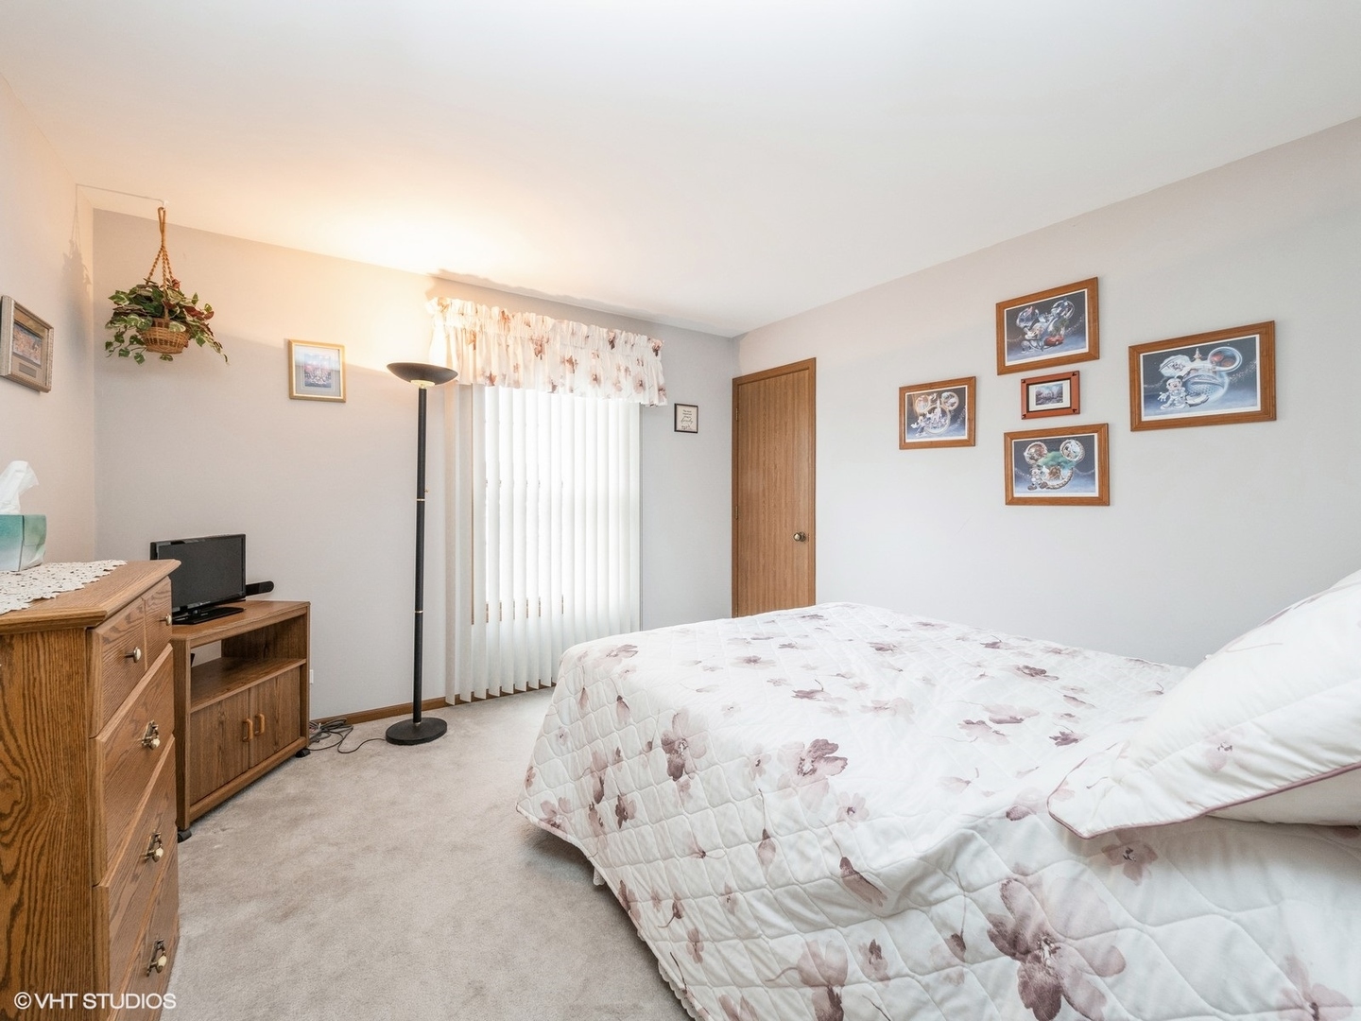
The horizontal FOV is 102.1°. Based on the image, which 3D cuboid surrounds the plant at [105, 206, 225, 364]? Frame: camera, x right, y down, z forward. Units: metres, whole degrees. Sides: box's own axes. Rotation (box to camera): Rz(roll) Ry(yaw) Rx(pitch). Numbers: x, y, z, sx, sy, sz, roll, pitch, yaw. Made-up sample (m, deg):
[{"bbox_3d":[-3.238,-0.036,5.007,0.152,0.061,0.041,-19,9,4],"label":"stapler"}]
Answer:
[{"bbox_3d":[-2.179,-0.947,2.336,0.400,0.670,0.390,-1,1,-34],"label":"plant"}]

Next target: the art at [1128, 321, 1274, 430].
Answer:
[{"bbox_3d":[1.992,-0.500,2.121,0.025,0.353,0.417,-1,1,-38],"label":"art"}]

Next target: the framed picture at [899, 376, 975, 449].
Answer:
[{"bbox_3d":[1.363,-0.508,2.939,0.025,0.351,0.417,-1,1,-38],"label":"framed picture"}]

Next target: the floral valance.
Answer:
[{"bbox_3d":[-0.762,-0.934,3.420,1.460,0.445,0.160,-1,1,-34],"label":"floral valance"}]

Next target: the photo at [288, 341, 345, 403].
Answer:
[{"bbox_3d":[-1.817,-0.693,2.761,0.234,0.290,0.022,-1,1,-33],"label":"photo"}]

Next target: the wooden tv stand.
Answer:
[{"bbox_3d":[-1.870,0.779,2.182,0.400,0.705,0.625,0,1,1],"label":"wooden tv stand"}]

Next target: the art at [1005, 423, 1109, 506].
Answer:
[{"bbox_3d":[1.700,-0.197,2.506,0.025,0.352,0.415,-1,1,-38],"label":"art"}]

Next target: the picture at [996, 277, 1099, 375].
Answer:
[{"bbox_3d":[1.681,-0.839,2.547,0.030,0.355,0.418,-1,1,-36],"label":"picture"}]

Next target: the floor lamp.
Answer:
[{"bbox_3d":[-1.302,0.206,2.747,0.320,1.830,0.320,-1,1,-33],"label":"floor lamp"}]

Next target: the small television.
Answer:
[{"bbox_3d":[-1.970,0.277,2.286,0.170,0.325,0.440,0,1,0],"label":"small television"}]

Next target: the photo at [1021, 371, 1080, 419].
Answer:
[{"bbox_3d":[1.691,-0.523,2.518,0.020,0.190,0.233,-1,1,-38],"label":"photo"}]

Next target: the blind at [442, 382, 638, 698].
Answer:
[{"bbox_3d":[-0.807,0.066,3.436,1.250,2.060,0.100,-1,1,-34],"label":"blind"}]

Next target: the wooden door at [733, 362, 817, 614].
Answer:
[{"bbox_3d":[0.652,0.045,3.990,0.050,2.120,0.815,-1,1,-36],"label":"wooden door"}]

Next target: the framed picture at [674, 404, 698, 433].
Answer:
[{"bbox_3d":[0.050,-0.672,4.034,0.205,0.200,0.020,-1,1,-34],"label":"framed picture"}]

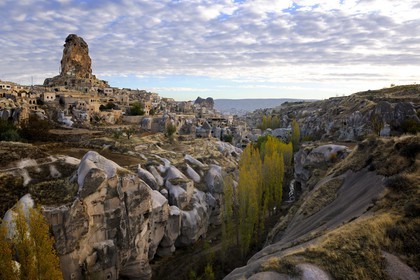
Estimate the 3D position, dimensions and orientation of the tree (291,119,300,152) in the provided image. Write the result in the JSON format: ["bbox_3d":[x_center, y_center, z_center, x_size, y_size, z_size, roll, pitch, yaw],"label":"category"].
[{"bbox_3d":[44.560,-2.280,145.920,5.060,17.830,5.060,0,7,0],"label":"tree"}]

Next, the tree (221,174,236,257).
[{"bbox_3d":[3.450,14.250,52.270,2.900,16.000,2.900,0,7,0],"label":"tree"}]

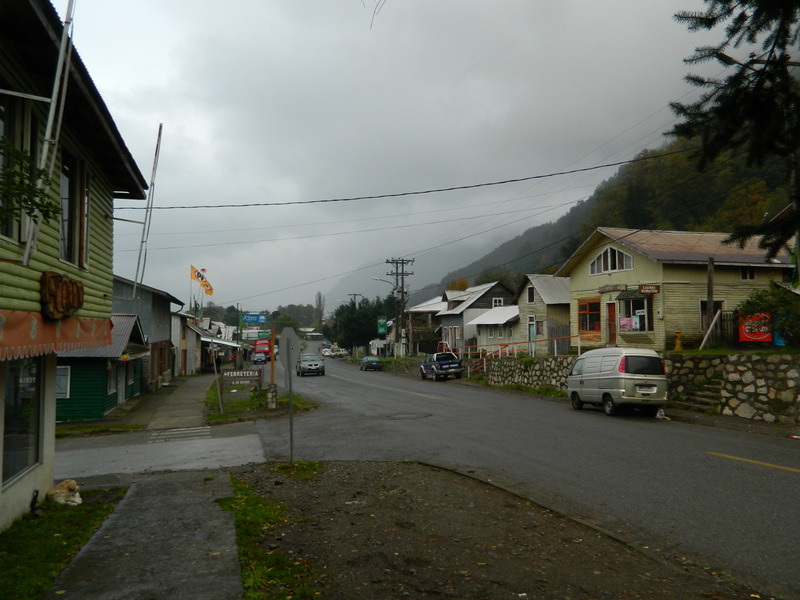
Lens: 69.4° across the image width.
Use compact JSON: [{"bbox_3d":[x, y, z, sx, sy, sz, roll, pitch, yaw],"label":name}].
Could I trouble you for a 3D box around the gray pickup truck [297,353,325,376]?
[{"bbox_3d":[-6.700,4.750,43.000,1.750,1.650,4.500,1,-4,-13],"label":"gray pickup truck"}]

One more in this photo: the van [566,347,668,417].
[{"bbox_3d":[6.500,2.460,17.750,1.460,1.910,3.660,2,-6,-9],"label":"van"}]

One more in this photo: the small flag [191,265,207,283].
[{"bbox_3d":[-16.000,-2.120,46.000,1.350,1.350,0.200,1,-3,-14],"label":"small flag"}]

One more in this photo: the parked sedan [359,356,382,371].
[{"bbox_3d":[-2.750,5.860,53.700,1.690,1.400,4.300,1,-4,-10],"label":"parked sedan"}]

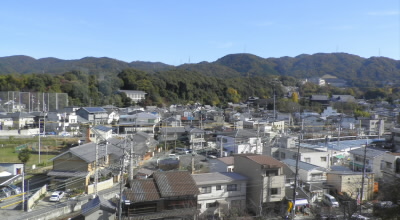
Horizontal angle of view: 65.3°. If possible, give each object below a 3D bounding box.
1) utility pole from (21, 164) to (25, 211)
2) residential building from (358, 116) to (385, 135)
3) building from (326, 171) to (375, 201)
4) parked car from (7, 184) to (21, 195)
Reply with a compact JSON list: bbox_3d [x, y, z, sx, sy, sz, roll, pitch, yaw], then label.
[{"bbox_3d":[-29.945,13.348,52.900,0.350,7.400,0.350,0,3,-15],"label":"utility pole"},{"bbox_3d":[85.889,7.734,156.939,7.500,9.500,9.000,0,3,-15],"label":"residential building"},{"bbox_3d":[29.410,14.452,61.026,7.500,5.400,4.500,0,3,-14],"label":"building"},{"bbox_3d":[-37.465,15.541,62.153,4.100,1.500,1.700,3,4,31],"label":"parked car"}]

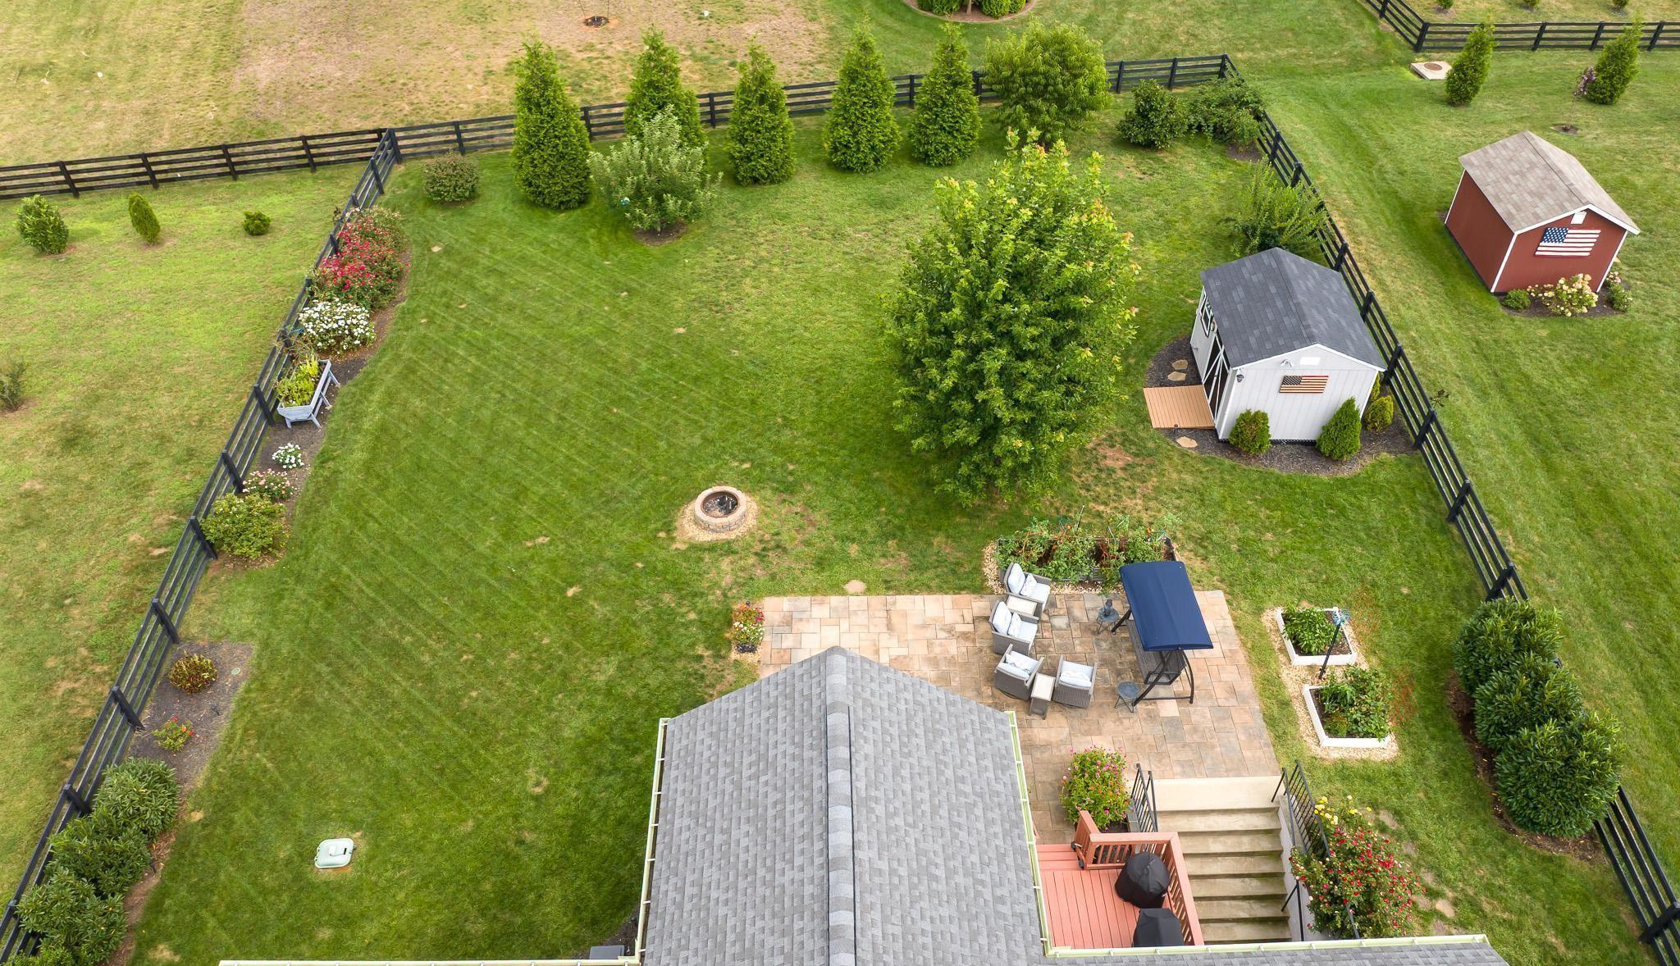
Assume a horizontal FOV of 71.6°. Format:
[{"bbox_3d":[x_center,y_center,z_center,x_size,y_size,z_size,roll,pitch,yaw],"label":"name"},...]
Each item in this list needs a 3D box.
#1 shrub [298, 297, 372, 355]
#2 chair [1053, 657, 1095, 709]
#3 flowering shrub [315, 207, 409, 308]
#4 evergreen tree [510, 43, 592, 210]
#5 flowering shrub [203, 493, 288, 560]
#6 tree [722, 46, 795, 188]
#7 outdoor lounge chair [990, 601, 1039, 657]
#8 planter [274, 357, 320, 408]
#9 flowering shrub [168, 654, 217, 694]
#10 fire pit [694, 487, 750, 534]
[{"bbox_3d":[-13.726,-4.271,31.682,1.950,1.200,1.900,0,43,0],"label":"shrub"},{"bbox_3d":[4.669,3.928,23.083,0.730,0.760,0.780,13,44,14],"label":"chair"},{"bbox_3d":[-14.310,-6.882,35.235,2.400,1.400,4.000,-4,44,-3],"label":"flowering shrub"},{"bbox_3d":[-9.143,-11.130,36.091,2.312,5.211,2.312,-1,43,0],"label":"evergreen tree"},{"bbox_3d":[-12.930,0.867,25.234,1.707,1.059,1.707,-1,43,0],"label":"flowering shrub"},{"bbox_3d":[-2.745,-12.191,38.184,2.393,4.378,2.393,-1,44,0],"label":"tree"},{"bbox_3d":[3.600,2.976,24.131,0.780,0.760,0.730,14,44,15],"label":"outdoor lounge chair"},{"bbox_3d":[-13.030,-2.148,28.658,0.820,0.880,1.820,-3,43,-2],"label":"planter"},{"bbox_3d":[-13.421,3.896,24.083,0.936,0.500,0.936,-1,44,0],"label":"flowering shrub"},{"bbox_3d":[-2.760,0.615,26.939,1.278,0.340,1.278,0,43,0],"label":"fire pit"}]

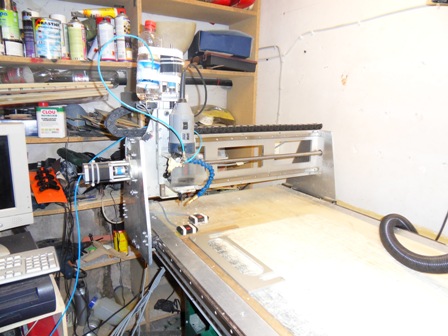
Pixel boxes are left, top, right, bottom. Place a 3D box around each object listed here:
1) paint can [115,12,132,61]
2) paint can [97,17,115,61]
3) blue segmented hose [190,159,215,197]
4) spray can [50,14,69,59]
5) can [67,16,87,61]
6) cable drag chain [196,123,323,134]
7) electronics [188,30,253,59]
[{"bbox_3d":[-0.472,-0.607,1.472,0.065,0.226,0.065,-6,13,-29],"label":"paint can"},{"bbox_3d":[-0.543,-0.585,1.447,0.065,0.191,0.065,-6,13,-29],"label":"paint can"},{"bbox_3d":[-0.064,0.028,0.942,0.077,0.114,0.045,-6,13,-29],"label":"blue segmented hose"},{"bbox_3d":[-0.732,-0.581,1.392,0.065,0.200,0.065,-6,13,-29],"label":"spray can"},{"bbox_3d":[-0.649,-0.569,1.375,0.066,0.185,0.066,-6,13,-29],"label":"can"},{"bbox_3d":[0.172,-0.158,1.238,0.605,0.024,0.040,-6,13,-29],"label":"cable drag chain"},{"bbox_3d":[-0.021,-0.707,1.816,0.320,0.115,0.200,-4,13,-24],"label":"electronics"}]

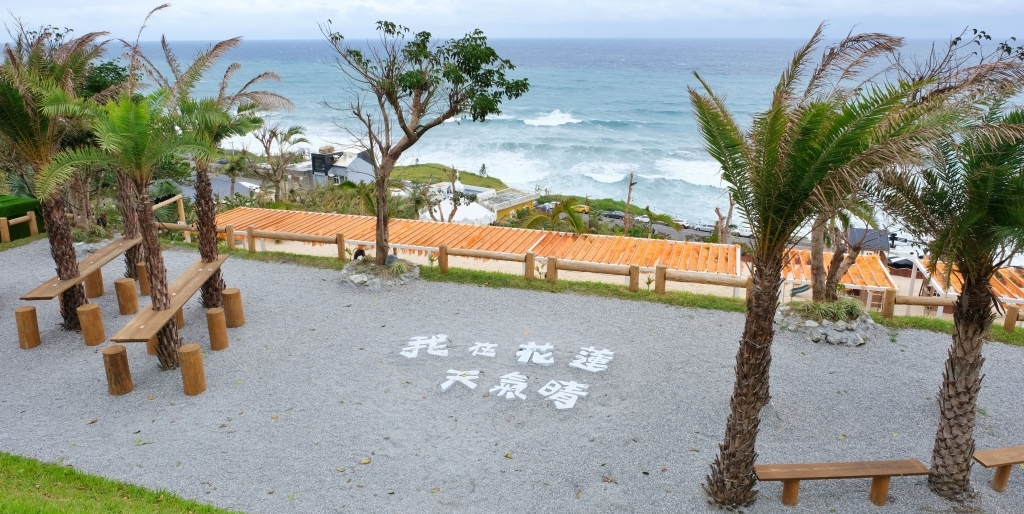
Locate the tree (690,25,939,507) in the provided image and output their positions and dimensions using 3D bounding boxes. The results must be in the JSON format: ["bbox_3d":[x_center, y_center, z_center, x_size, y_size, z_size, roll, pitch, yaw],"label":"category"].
[{"bbox_3d":[2.150,0.216,5.294,1.850,3.850,1.800,0,18,0],"label":"tree"}]

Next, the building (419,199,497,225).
[{"bbox_3d":[-10.300,-7.624,134.131,14.000,5.500,11.000,3,18,10],"label":"building"}]

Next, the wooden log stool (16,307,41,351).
[{"bbox_3d":[-5.768,0.847,8.094,0.210,0.460,0.210,0,18,0],"label":"wooden log stool"}]

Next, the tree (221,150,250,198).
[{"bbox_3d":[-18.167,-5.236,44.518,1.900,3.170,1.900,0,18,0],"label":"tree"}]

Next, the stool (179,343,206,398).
[{"bbox_3d":[-3.294,1.179,7.031,0.210,0.475,0.210,0,18,0],"label":"stool"}]

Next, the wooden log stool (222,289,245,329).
[{"bbox_3d":[-3.894,0.720,9.563,0.260,0.500,0.260,0,18,0],"label":"wooden log stool"}]

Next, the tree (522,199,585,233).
[{"bbox_3d":[1.885,-0.814,32.309,2.800,4.000,2.600,0,18,0],"label":"tree"}]

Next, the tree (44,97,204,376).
[{"bbox_3d":[-3.957,-0.160,7.238,1.650,2.900,1.650,0,18,0],"label":"tree"}]

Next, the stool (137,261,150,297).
[{"bbox_3d":[-5.216,0.319,9.764,0.210,0.450,0.210,0,18,0],"label":"stool"}]

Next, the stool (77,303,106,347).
[{"bbox_3d":[-5.026,0.822,8.172,0.230,0.460,0.230,0,18,0],"label":"stool"}]

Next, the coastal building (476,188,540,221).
[{"bbox_3d":[-1.200,-10.891,142.861,9.500,4.200,14.300,12,22,34],"label":"coastal building"}]

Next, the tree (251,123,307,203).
[{"bbox_3d":[-14.371,-5.617,41.277,3.400,4.750,3.000,0,18,0],"label":"tree"}]

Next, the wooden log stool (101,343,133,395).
[{"bbox_3d":[-4.285,1.237,7.414,0.260,0.495,0.260,0,18,0],"label":"wooden log stool"}]

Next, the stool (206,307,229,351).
[{"bbox_3d":[-3.755,0.924,8.703,0.230,0.500,0.230,0,18,0],"label":"stool"}]

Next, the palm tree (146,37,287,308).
[{"bbox_3d":[-4.120,-1.144,9.902,1.950,3.930,1.900,0,18,0],"label":"palm tree"}]

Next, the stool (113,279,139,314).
[{"bbox_3d":[-5.737,0.588,10.177,0.280,0.495,0.280,0,18,0],"label":"stool"}]

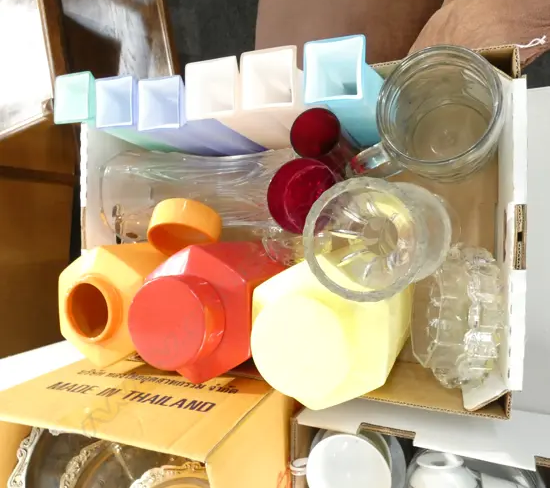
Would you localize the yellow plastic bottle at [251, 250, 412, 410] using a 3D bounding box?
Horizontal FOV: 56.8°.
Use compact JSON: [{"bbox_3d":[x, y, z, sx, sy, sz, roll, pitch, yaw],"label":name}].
[{"bbox_3d":[0.060,0.072,0.483,0.126,0.243,0.114,-28,82,20],"label":"yellow plastic bottle"}]

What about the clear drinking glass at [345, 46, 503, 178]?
[{"bbox_3d":[0.140,-0.100,0.480,0.138,0.172,0.093,-29,82,20],"label":"clear drinking glass"}]

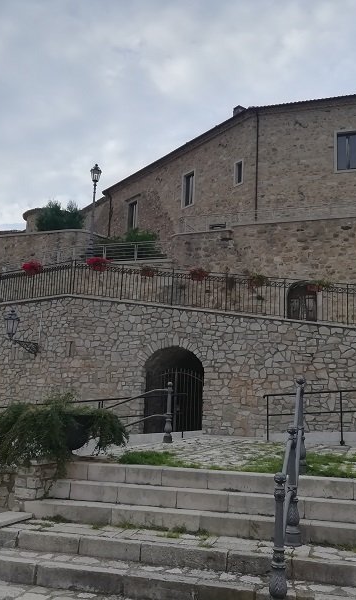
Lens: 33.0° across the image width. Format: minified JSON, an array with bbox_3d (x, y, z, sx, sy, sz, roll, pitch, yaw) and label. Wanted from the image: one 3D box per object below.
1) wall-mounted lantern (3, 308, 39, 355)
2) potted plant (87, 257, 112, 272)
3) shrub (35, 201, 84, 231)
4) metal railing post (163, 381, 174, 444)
[{"bbox_3d":[-3.776,0.760,14.500,0.380,1.080,0.950,-6,-13,34],"label":"wall-mounted lantern"},{"bbox_3d":[-1.803,-0.820,13.800,0.560,0.380,0.420,-2,-12,22],"label":"potted plant"},{"bbox_3d":[-5.029,-3.501,25.500,2.100,1.450,1.800,2,-11,0],"label":"shrub"},{"bbox_3d":[-0.154,1.950,10.441,0.150,1.015,0.150,2,-10,0],"label":"metal railing post"}]

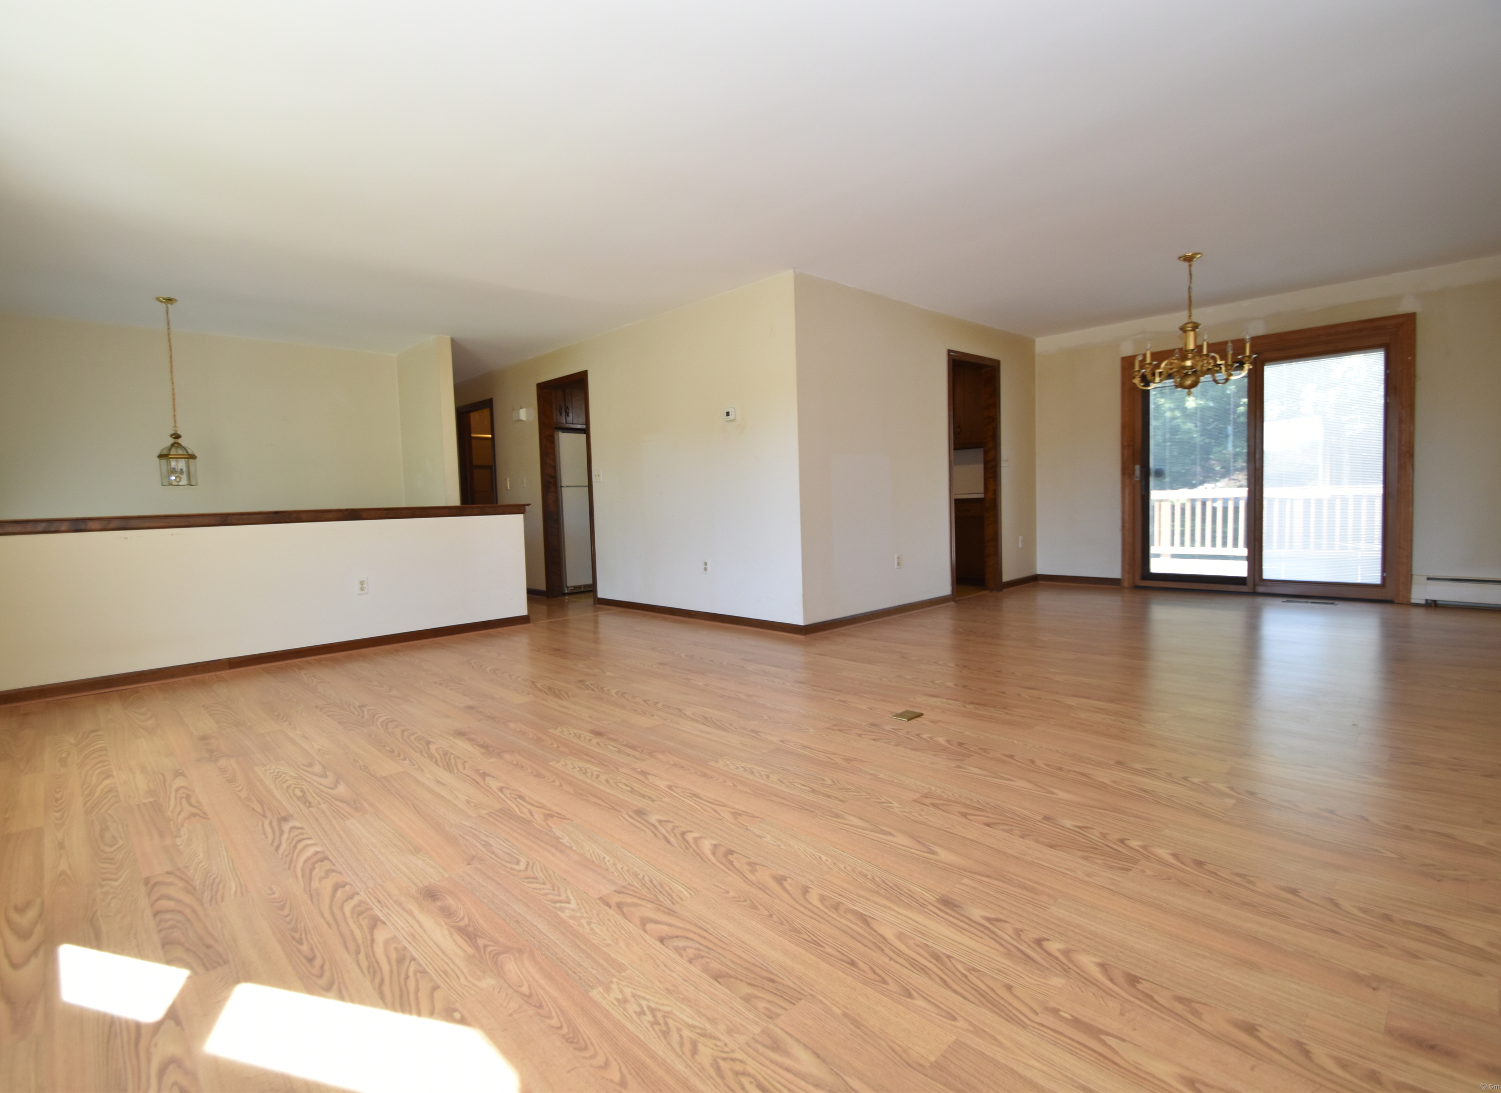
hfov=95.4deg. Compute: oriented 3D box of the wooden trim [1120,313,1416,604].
[{"bbox_3d":[4.167,-0.650,5.668,1.951,2.109,0.109,1,5,42],"label":"wooden trim"}]

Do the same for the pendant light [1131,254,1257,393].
[{"bbox_3d":[2.889,-1.446,4.491,0.683,0.902,0.683,1,5,42],"label":"pendant light"}]

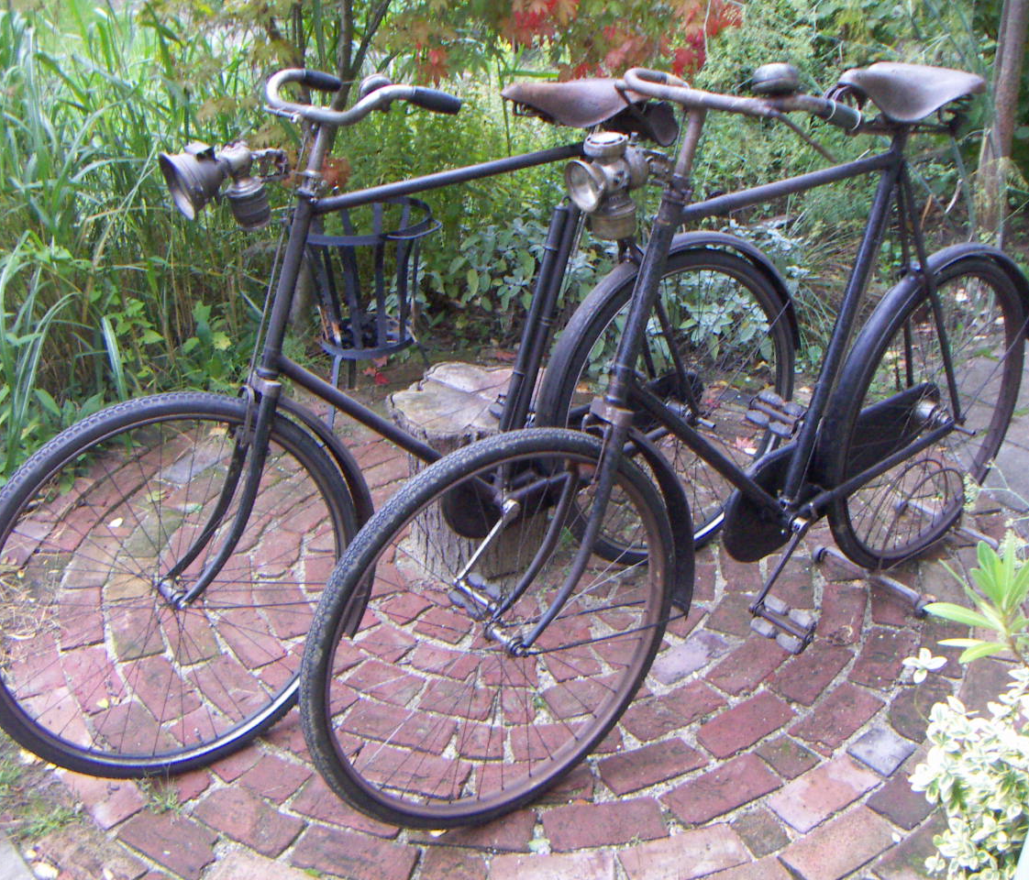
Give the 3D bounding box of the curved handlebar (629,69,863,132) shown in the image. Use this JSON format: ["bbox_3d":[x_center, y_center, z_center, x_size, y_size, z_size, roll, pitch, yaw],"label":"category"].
[{"bbox_3d":[0.352,-0.543,1.925,0.185,0.090,0.450,-18,30,-28],"label":"curved handlebar"}]

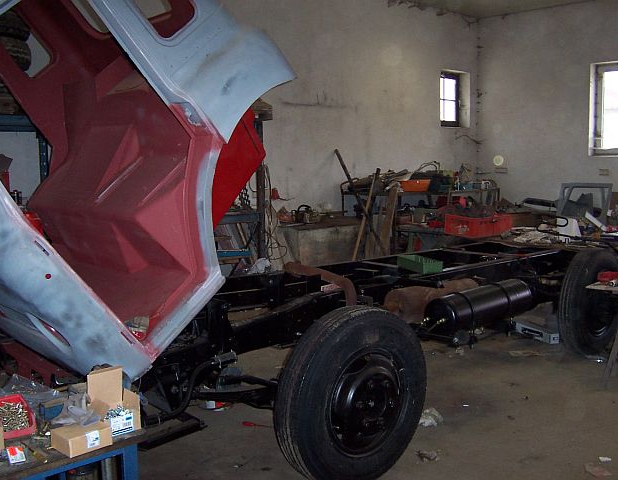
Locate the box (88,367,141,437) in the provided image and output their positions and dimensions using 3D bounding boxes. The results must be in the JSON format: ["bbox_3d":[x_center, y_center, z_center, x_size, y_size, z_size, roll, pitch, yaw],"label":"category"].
[{"bbox_3d":[-0.588,0.491,1.950,0.116,0.170,0.100,-7,9,-42],"label":"box"}]

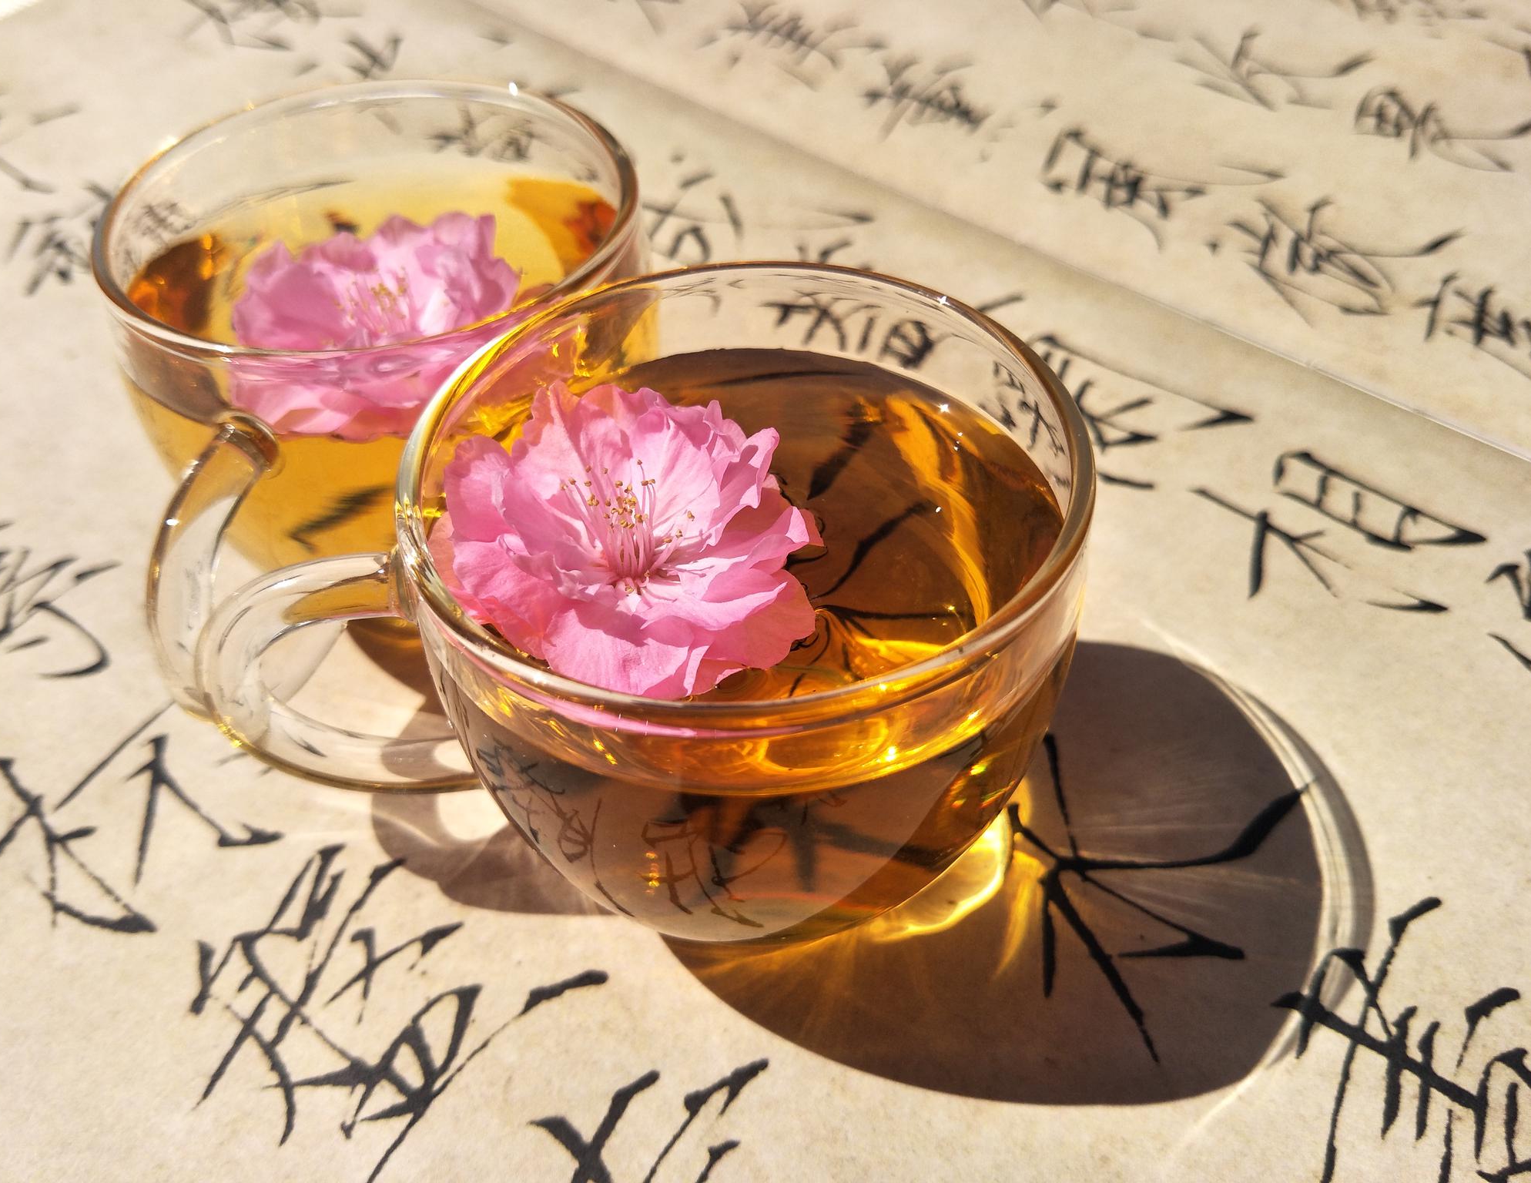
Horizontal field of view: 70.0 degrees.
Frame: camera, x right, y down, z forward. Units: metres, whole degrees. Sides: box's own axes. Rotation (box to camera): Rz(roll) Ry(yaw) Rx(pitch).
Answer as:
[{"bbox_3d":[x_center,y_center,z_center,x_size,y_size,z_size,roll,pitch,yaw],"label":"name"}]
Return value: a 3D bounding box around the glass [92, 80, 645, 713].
[{"bbox_3d":[-0.062,-0.029,0.180,0.084,0.061,0.110,12,49,11],"label":"glass"}]

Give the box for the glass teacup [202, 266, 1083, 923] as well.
[{"bbox_3d":[-0.014,0.006,0.148,0.110,0.061,0.084,-14,49,-11],"label":"glass teacup"}]

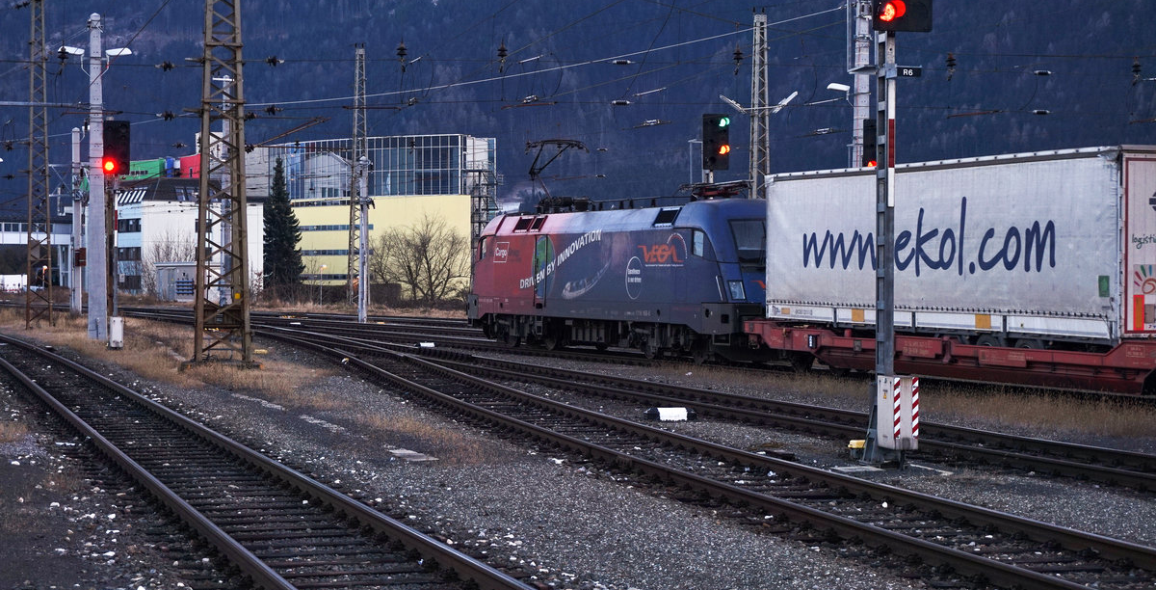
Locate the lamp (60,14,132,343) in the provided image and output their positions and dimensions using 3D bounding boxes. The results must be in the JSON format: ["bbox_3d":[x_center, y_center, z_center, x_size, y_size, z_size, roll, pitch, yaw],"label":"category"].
[{"bbox_3d":[-16.053,-3.865,70.500,2.400,10.950,0.700,0,1,-15],"label":"lamp"}]

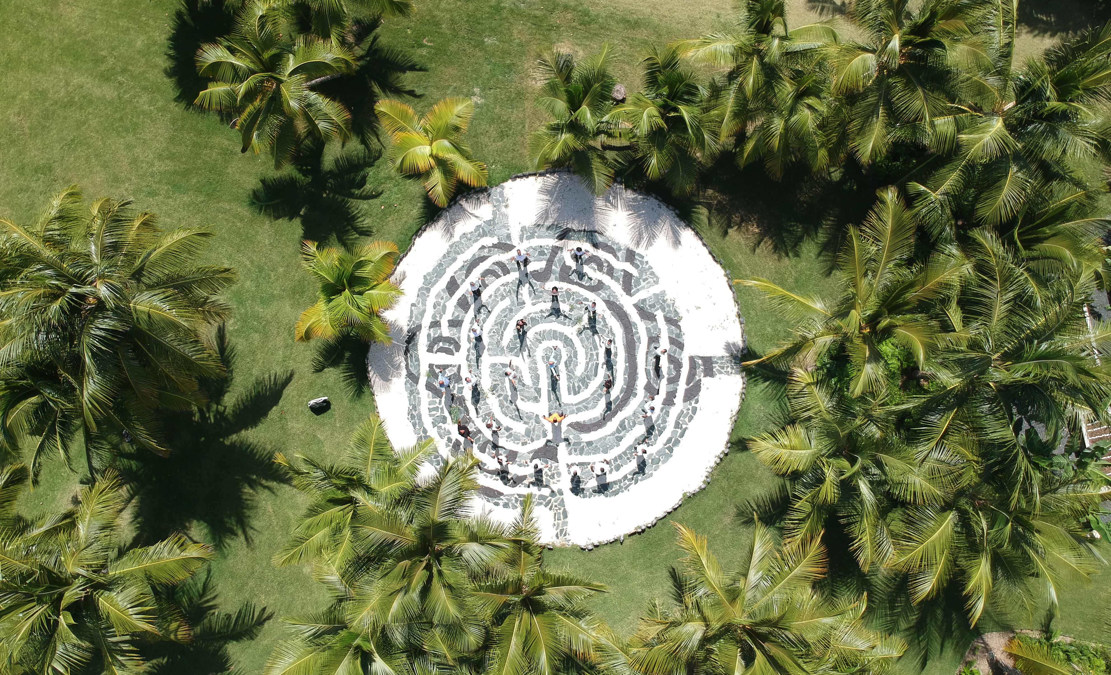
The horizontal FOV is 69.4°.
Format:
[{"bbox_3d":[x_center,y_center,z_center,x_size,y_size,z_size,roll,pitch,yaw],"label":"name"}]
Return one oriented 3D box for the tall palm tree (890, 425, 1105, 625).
[{"bbox_3d":[20.041,8.544,37.398,9.800,9.000,8.950,0,85,0],"label":"tall palm tree"}]

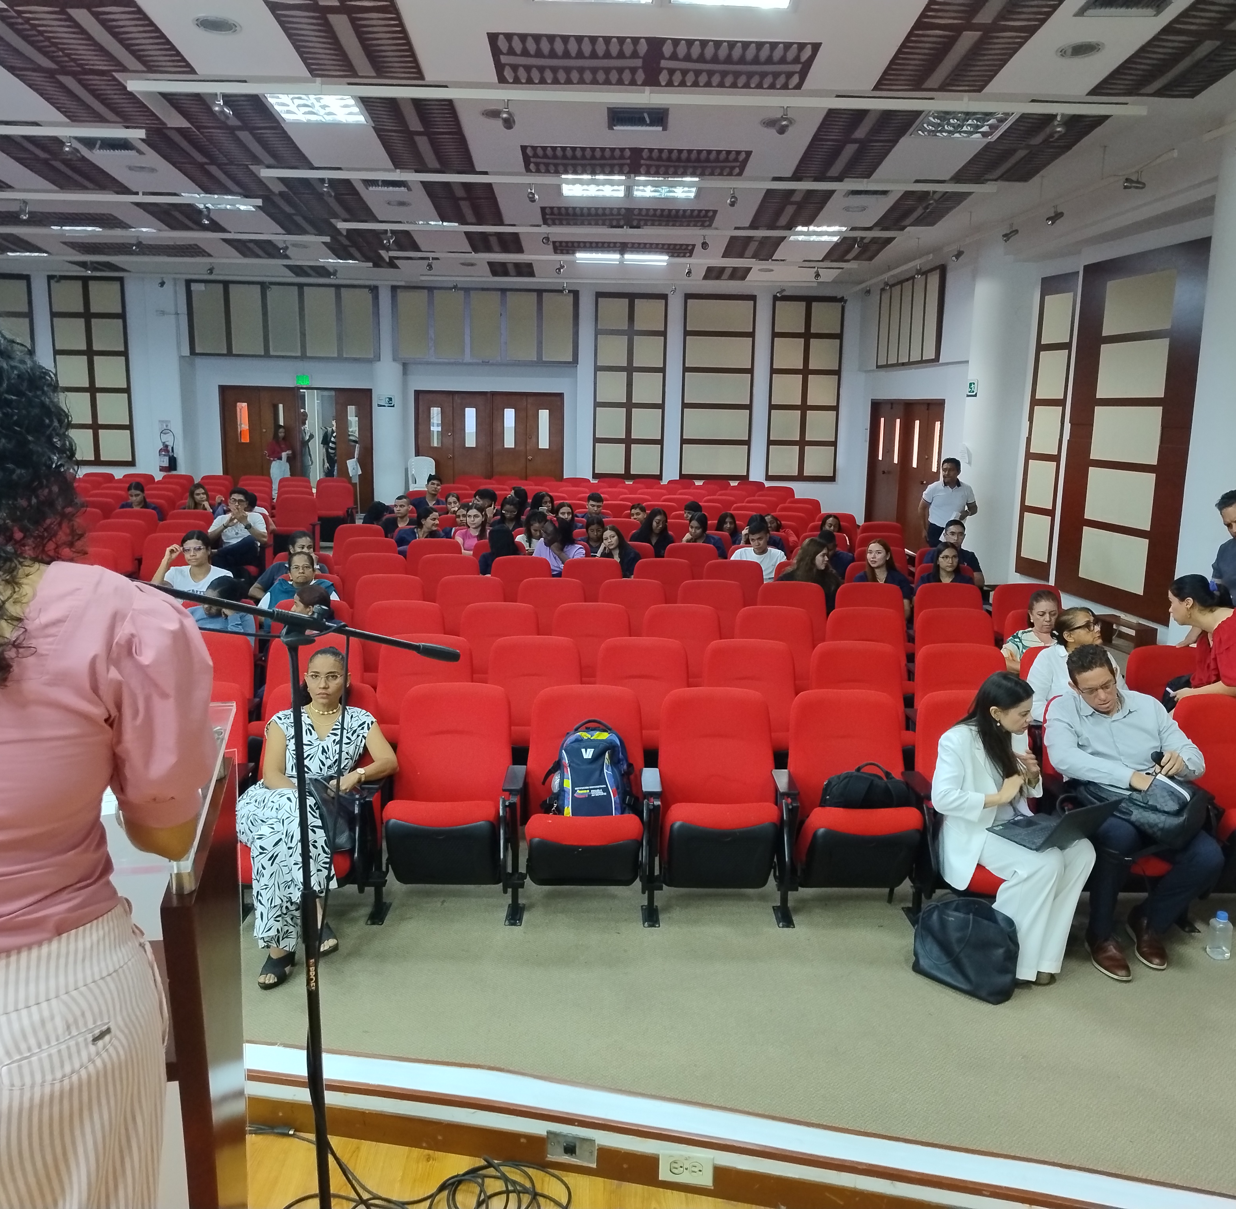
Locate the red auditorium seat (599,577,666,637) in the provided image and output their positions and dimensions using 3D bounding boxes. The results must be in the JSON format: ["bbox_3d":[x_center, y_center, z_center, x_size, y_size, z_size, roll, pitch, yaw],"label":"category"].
[{"bbox_3d":[0.096,0.296,7.468,0.580,0.865,0.610,1,11,-1],"label":"red auditorium seat"}]

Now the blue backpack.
[{"bbox_3d":[-0.130,0.679,4.604,0.330,0.430,0.220,1,-1,-1],"label":"blue backpack"}]

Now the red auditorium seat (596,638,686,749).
[{"bbox_3d":[0.127,0.641,5.633,0.580,0.865,0.610,1,11,-1],"label":"red auditorium seat"}]

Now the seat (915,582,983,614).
[{"bbox_3d":[2.375,0.334,7.830,0.575,0.900,0.640,1,10,-1],"label":"seat"}]

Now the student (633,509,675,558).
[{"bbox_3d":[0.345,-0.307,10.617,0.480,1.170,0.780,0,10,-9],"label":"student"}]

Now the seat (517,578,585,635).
[{"bbox_3d":[-0.455,0.294,7.748,0.575,0.900,0.640,1,10,-1],"label":"seat"}]

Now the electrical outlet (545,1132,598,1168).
[{"bbox_3d":[-0.101,1.193,2.442,0.114,0.072,0.012,3,11,10],"label":"electrical outlet"}]

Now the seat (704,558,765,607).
[{"bbox_3d":[0.959,0.131,8.807,0.575,0.900,0.640,1,10,-1],"label":"seat"}]

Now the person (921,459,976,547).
[{"bbox_3d":[3.110,-0.555,10.665,0.520,1.690,0.320,3,11,12],"label":"person"}]

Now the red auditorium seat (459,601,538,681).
[{"bbox_3d":[-0.713,0.456,6.484,0.570,0.880,0.620,1,10,-2],"label":"red auditorium seat"}]

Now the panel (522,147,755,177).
[{"bbox_3d":[0.146,-3.636,9.166,1.840,0.050,0.670,1,4,-1],"label":"panel"}]

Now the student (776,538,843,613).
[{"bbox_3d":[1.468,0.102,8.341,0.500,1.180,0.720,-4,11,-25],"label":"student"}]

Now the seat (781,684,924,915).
[{"bbox_3d":[0.964,0.836,4.691,0.580,0.865,0.610,1,11,-1],"label":"seat"}]

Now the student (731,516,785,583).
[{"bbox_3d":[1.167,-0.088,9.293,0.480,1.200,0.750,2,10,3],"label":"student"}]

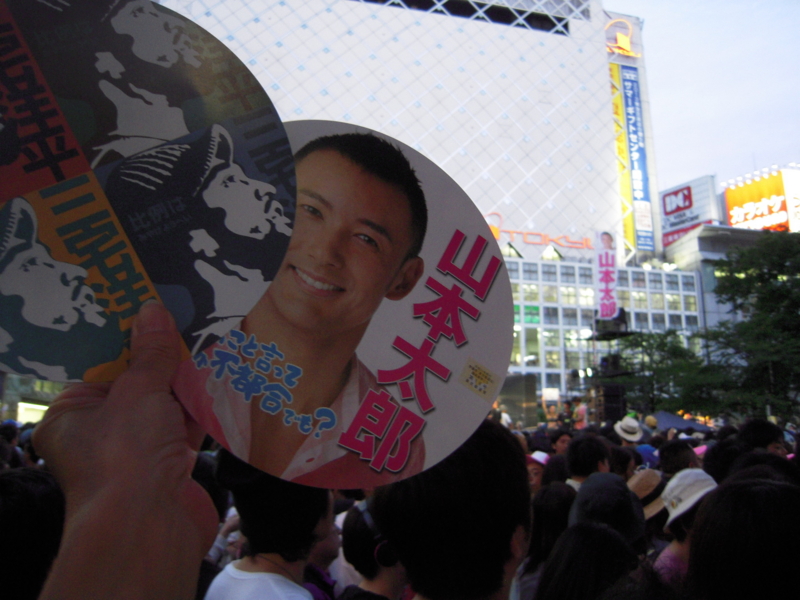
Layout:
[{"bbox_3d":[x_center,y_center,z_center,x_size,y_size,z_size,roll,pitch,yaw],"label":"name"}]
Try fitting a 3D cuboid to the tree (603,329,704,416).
[{"bbox_3d":[9.363,3.268,24.045,4.000,4.900,3.900,-4,-10,21],"label":"tree"}]

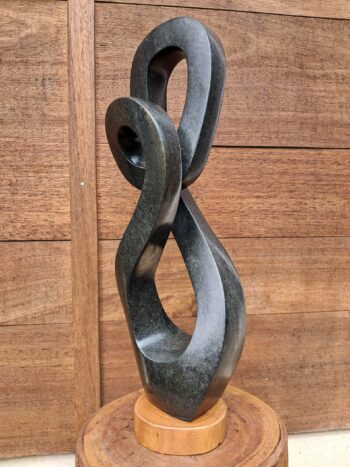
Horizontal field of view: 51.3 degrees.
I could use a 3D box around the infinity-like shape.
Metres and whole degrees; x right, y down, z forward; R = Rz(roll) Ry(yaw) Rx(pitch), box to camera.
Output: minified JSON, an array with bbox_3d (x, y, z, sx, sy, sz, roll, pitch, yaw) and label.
[{"bbox_3d":[0.006,-0.029,0.501,0.165,0.541,0.146,2,4,27],"label":"infinity-like shape"}]

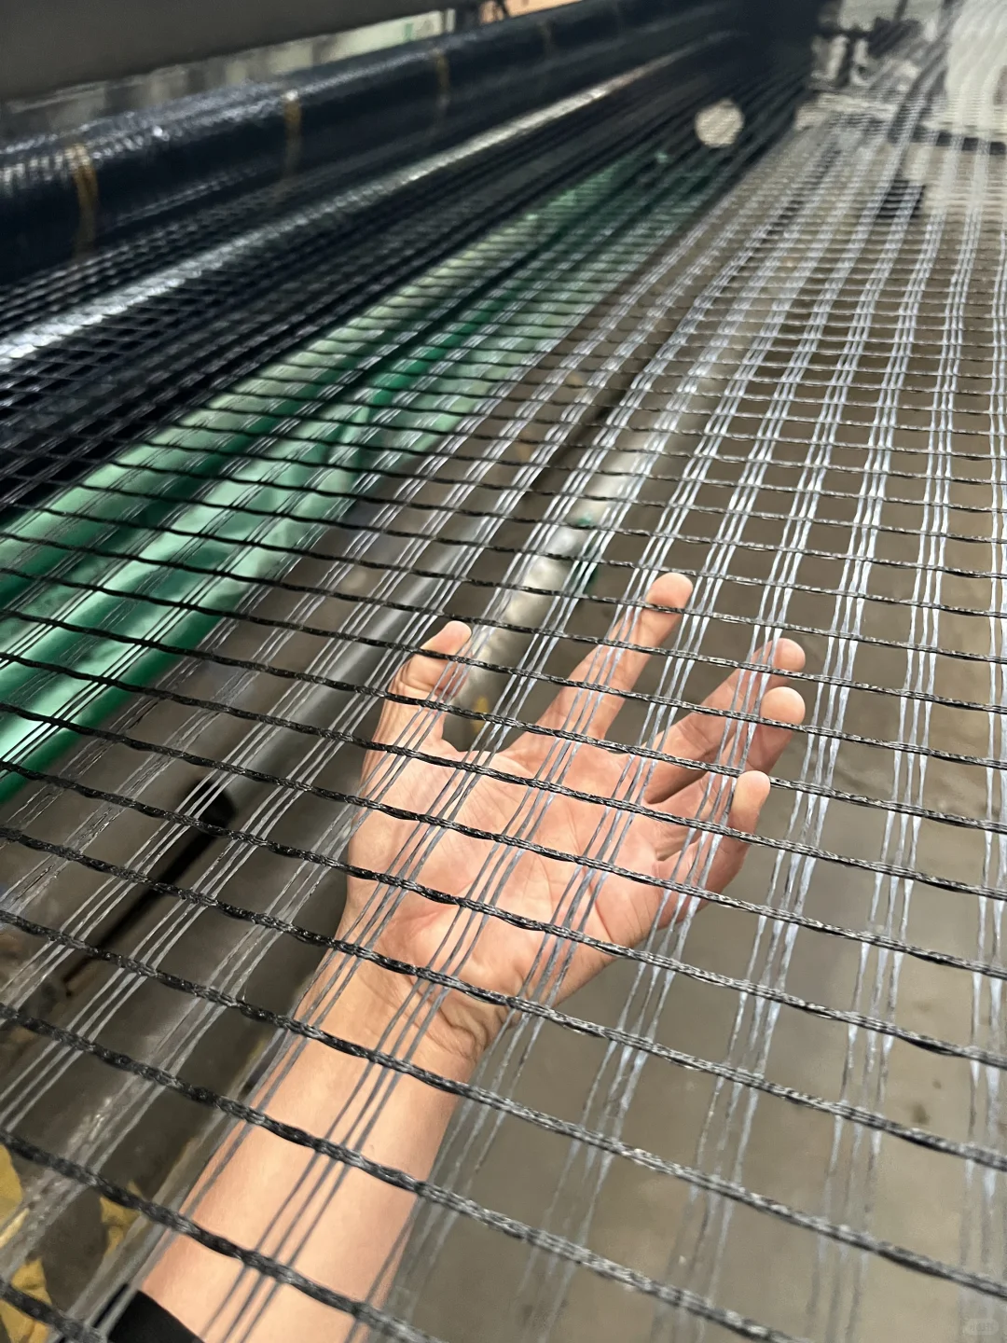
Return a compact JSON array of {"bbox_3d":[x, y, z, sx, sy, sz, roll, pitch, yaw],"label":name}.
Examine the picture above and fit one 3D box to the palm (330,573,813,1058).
[{"bbox_3d":[0.018,0.039,0.343,0.130,0.057,0.198,20,55,31],"label":"palm"}]

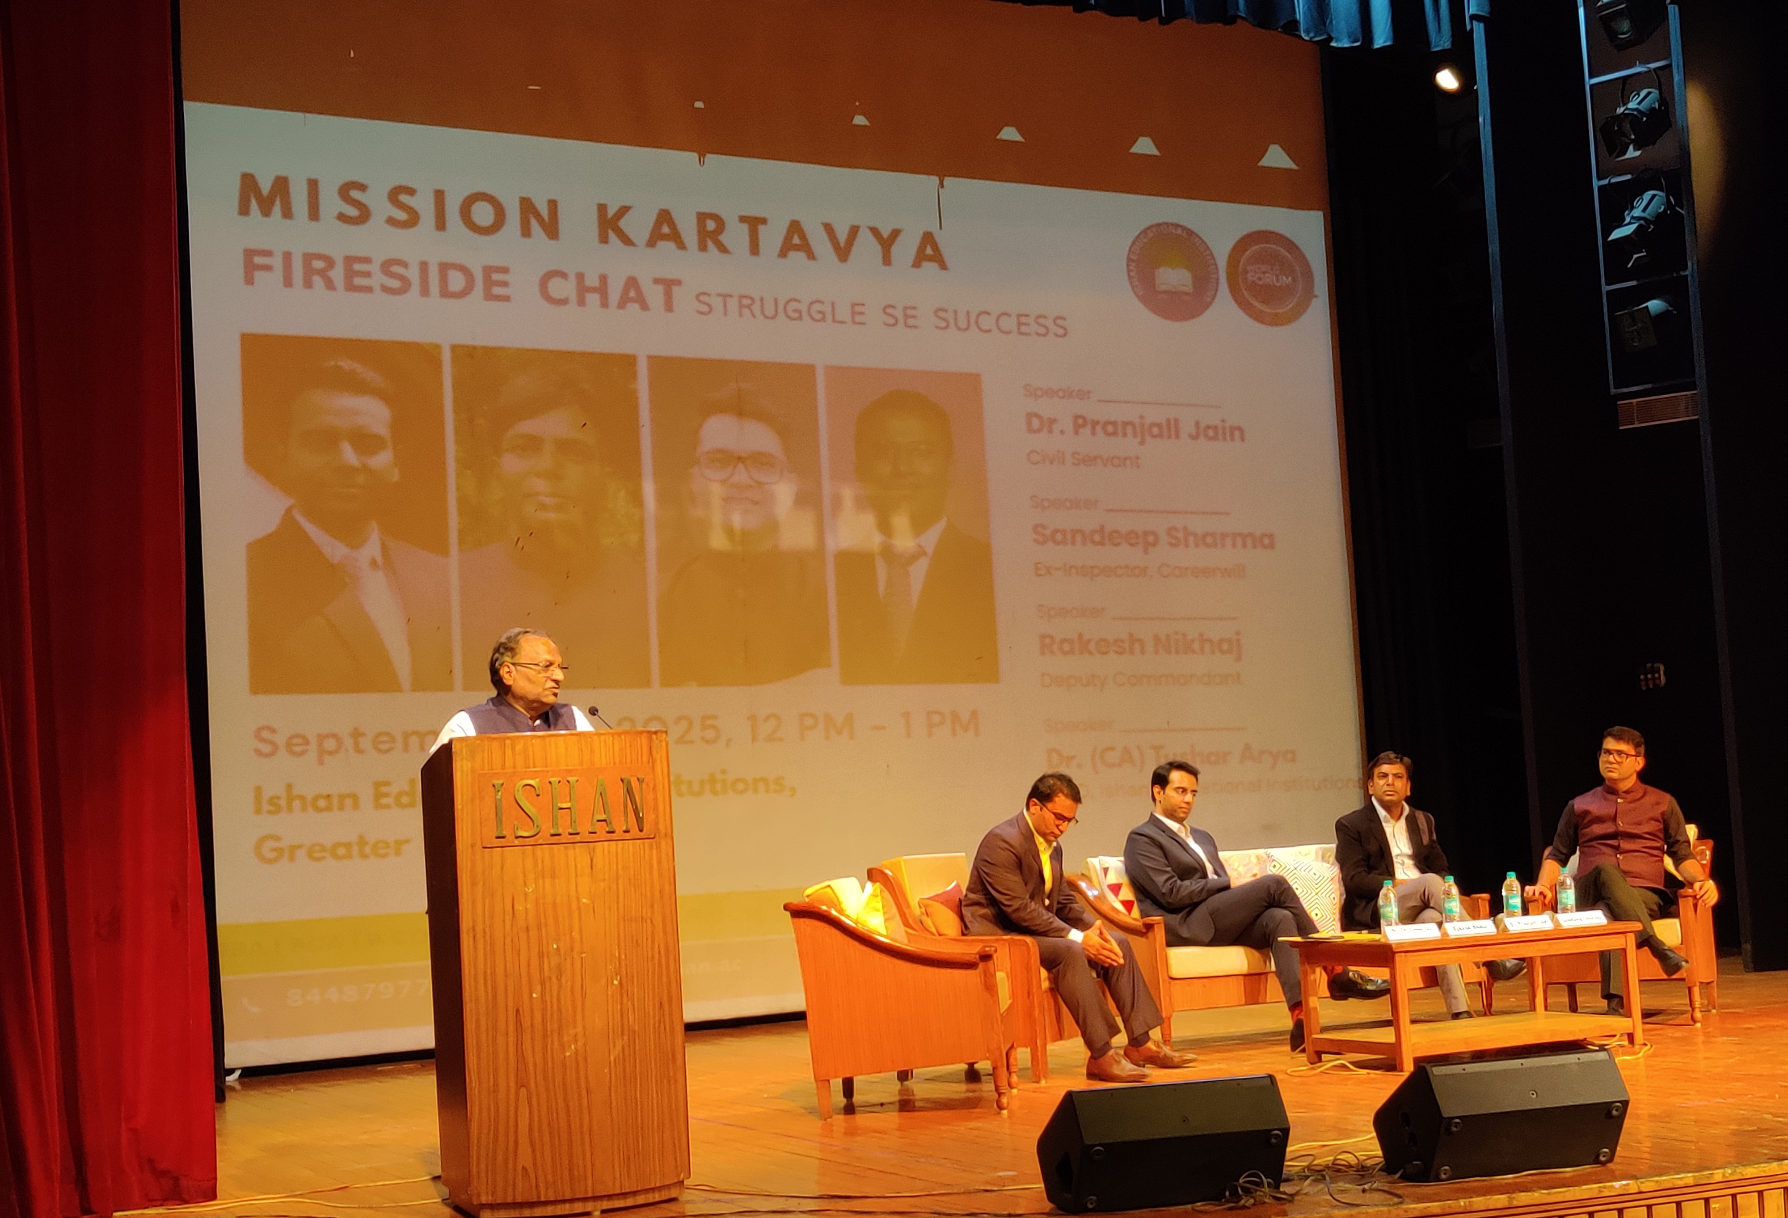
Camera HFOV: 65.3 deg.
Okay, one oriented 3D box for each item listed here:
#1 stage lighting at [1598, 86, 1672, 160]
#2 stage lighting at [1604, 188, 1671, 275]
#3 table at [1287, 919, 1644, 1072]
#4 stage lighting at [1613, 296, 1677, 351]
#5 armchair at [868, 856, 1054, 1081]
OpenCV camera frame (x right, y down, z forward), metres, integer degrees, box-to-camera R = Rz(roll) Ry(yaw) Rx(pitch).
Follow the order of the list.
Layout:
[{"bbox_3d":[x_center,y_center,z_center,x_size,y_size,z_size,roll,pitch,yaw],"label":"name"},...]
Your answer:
[{"bbox_3d":[4.308,-2.823,8.100,0.340,0.270,0.250,-25,4,-34],"label":"stage lighting"},{"bbox_3d":[4.325,-2.197,8.100,0.360,0.260,0.250,-50,19,-30],"label":"stage lighting"},{"bbox_3d":[2.340,1.579,5.750,1.200,0.450,0.580,0,-10,-20],"label":"table"},{"bbox_3d":[4.363,-1.656,8.100,0.250,0.270,0.340,-10,12,36],"label":"stage lighting"},{"bbox_3d":[0.414,1.466,5.720,0.750,0.770,0.690,-8,-10,26],"label":"armchair"}]

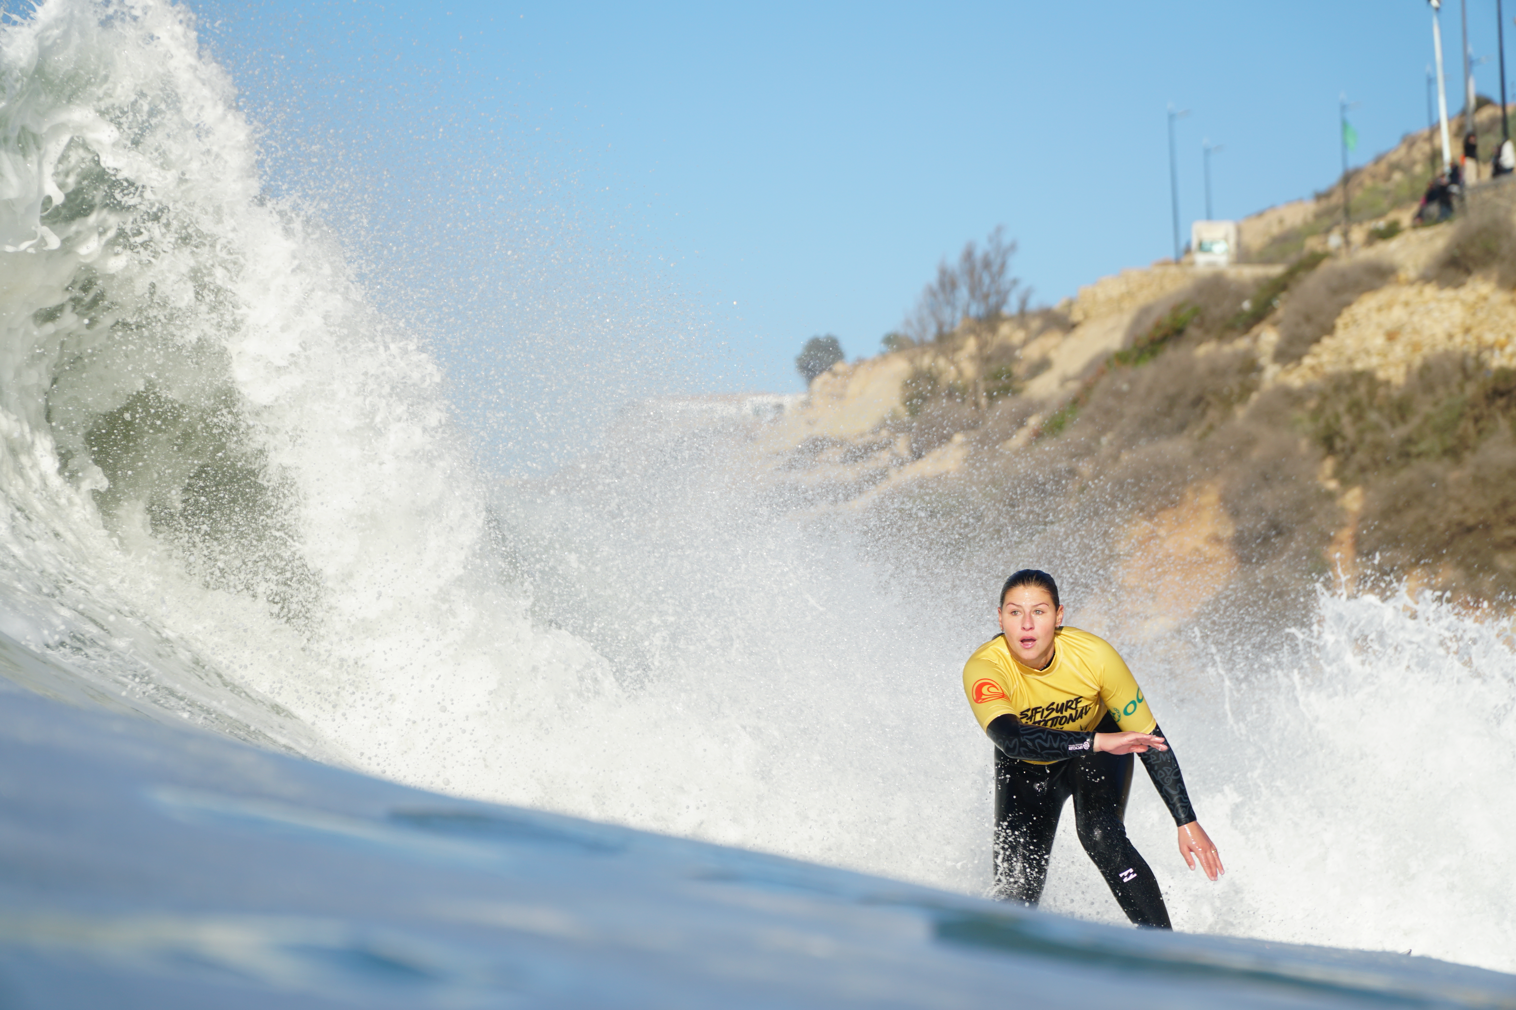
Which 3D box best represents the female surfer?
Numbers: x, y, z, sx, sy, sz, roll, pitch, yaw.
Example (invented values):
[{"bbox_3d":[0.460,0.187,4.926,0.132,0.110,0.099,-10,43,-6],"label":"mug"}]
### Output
[{"bbox_3d":[0.835,0.709,13.600,0.660,1.100,0.780,-3,-3,6],"label":"female surfer"}]

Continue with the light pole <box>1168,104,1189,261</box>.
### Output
[{"bbox_3d":[20.423,-15.545,262.000,1.050,7.750,0.280,-2,-3,0],"label":"light pole"}]

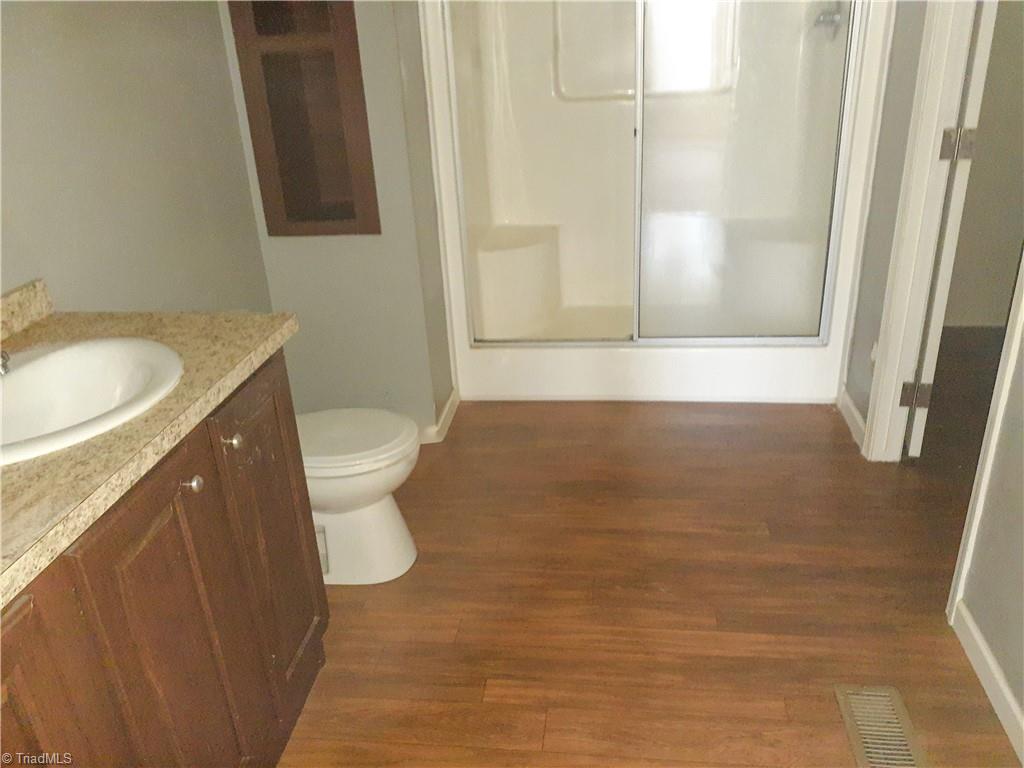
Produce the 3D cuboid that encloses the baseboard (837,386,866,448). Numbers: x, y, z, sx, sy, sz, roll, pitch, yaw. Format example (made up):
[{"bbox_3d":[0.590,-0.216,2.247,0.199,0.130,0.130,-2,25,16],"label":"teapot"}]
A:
[{"bbox_3d":[1.260,0.121,2.953,0.015,0.087,0.378,0,24,8],"label":"baseboard"}]

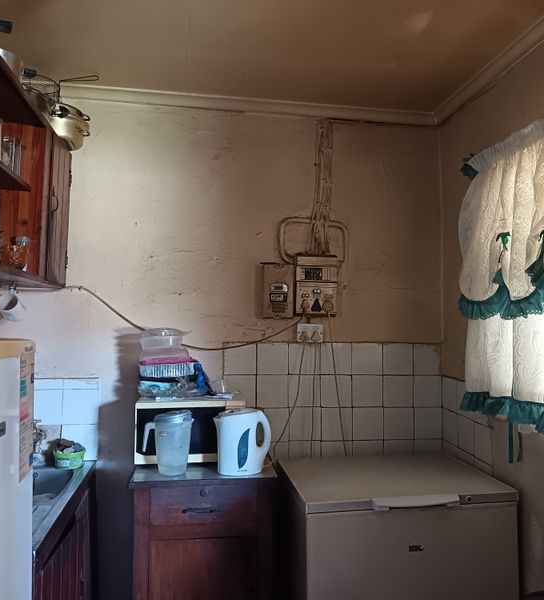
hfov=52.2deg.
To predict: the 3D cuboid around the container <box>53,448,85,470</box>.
[{"bbox_3d":[-0.843,0.656,2.313,0.130,0.080,0.130,1,-6,-8],"label":"container"}]

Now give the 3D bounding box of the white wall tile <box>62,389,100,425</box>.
[{"bbox_3d":[-0.841,0.473,2.443,0.151,0.151,0.010,1,-3,-8],"label":"white wall tile"}]

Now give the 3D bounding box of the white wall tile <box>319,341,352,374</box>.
[{"bbox_3d":[0.307,0.283,2.641,0.150,0.150,0.010,1,-6,-8],"label":"white wall tile"}]

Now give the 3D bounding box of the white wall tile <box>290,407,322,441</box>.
[{"bbox_3d":[0.154,0.582,2.591,0.150,0.150,0.010,1,-6,-8],"label":"white wall tile"}]

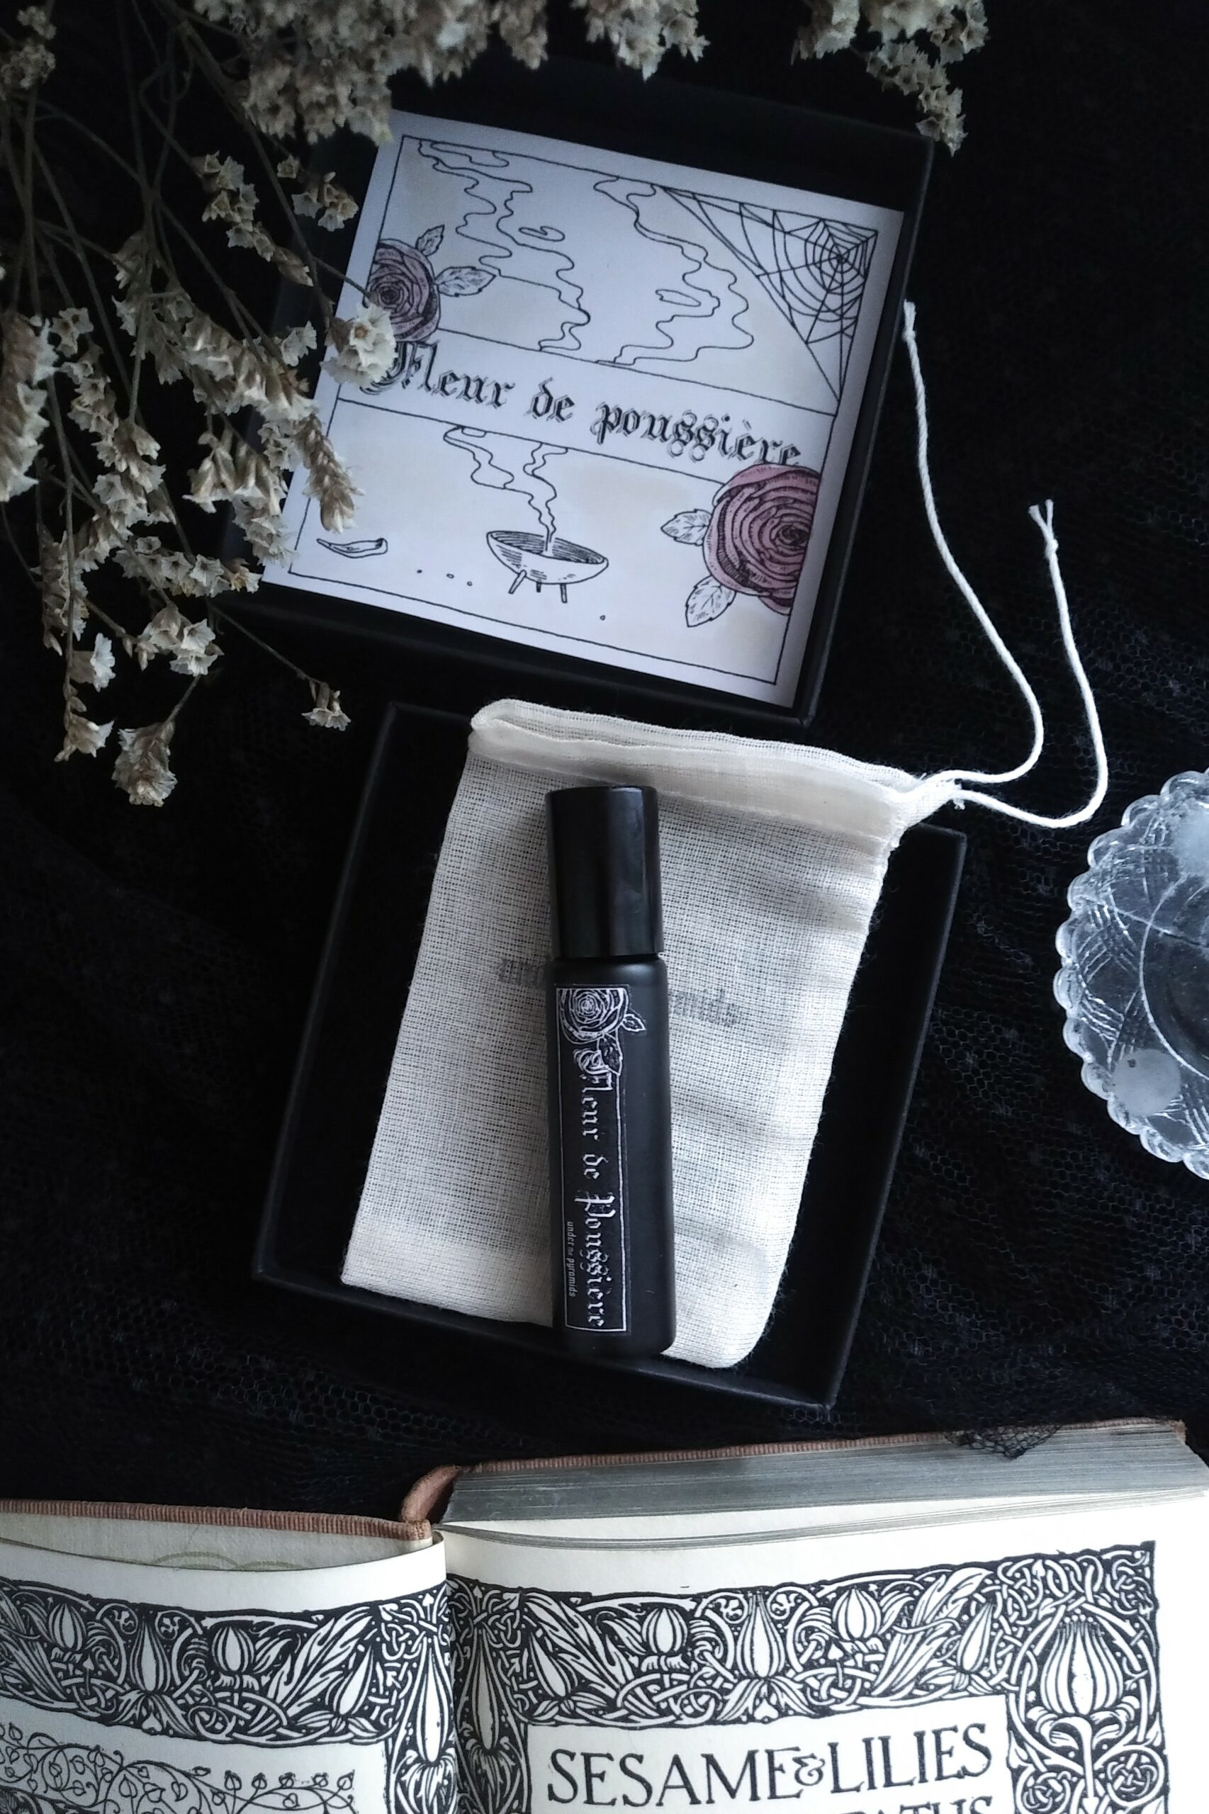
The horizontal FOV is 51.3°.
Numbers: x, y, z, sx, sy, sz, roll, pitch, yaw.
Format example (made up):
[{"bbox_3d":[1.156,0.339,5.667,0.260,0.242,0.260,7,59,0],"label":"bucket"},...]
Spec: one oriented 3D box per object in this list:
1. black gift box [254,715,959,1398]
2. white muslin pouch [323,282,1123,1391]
[{"bbox_3d":[0.001,0.025,0.221,0.098,0.025,0.098,13,91,-1],"label":"black gift box"},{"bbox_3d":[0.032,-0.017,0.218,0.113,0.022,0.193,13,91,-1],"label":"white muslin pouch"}]

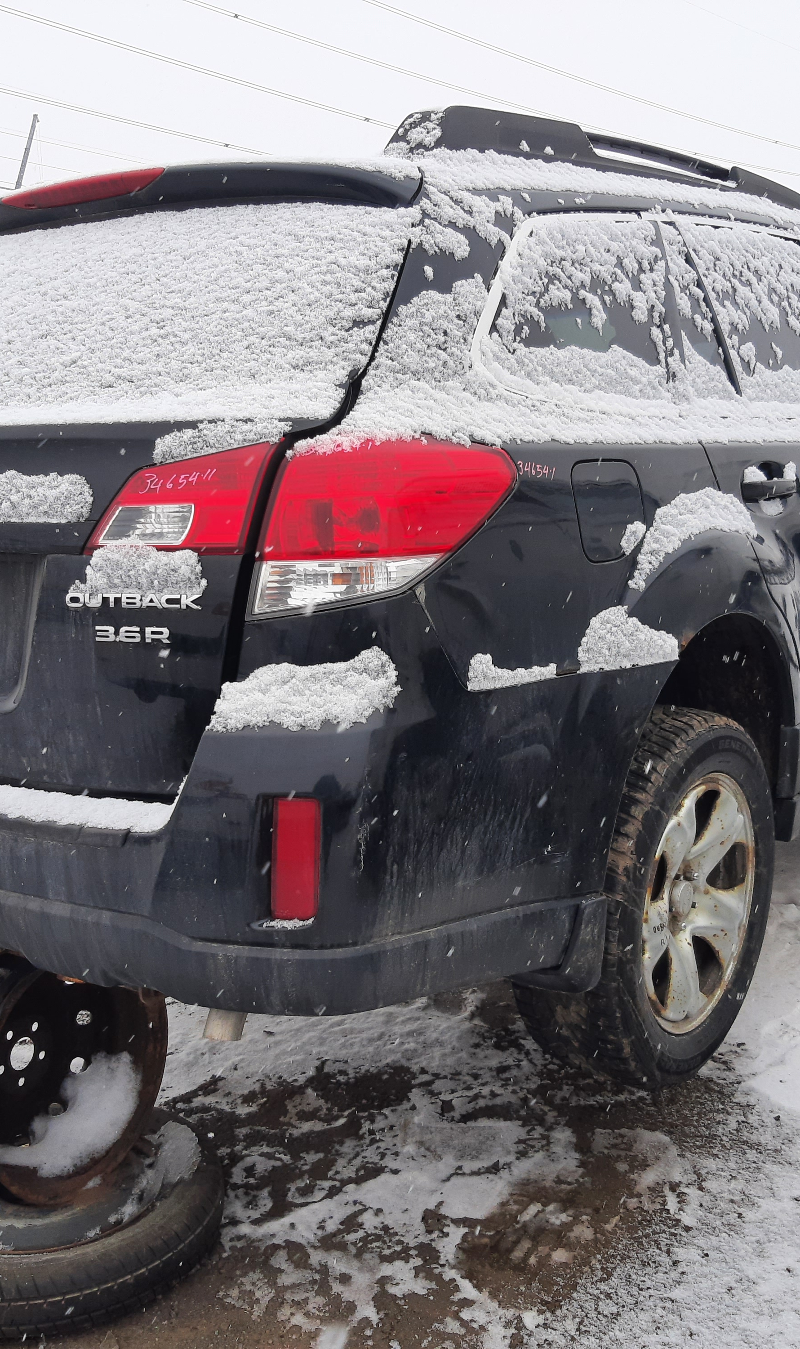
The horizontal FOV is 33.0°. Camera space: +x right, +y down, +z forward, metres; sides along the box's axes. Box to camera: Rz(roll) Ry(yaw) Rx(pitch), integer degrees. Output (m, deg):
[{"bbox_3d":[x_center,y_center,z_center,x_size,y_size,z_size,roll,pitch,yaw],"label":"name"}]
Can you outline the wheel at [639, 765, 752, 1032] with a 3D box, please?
[{"bbox_3d":[0.468,0.395,2.466,0.190,0.466,0.466,7,14,36],"label":"wheel"}]

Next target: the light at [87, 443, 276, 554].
[{"bbox_3d":[-0.275,-0.222,1.723,0.283,0.145,0.079,3,12,26],"label":"light"}]

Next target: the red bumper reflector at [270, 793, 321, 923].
[{"bbox_3d":[-0.126,0.223,1.628,0.064,0.150,0.028,4,6,21],"label":"red bumper reflector"}]

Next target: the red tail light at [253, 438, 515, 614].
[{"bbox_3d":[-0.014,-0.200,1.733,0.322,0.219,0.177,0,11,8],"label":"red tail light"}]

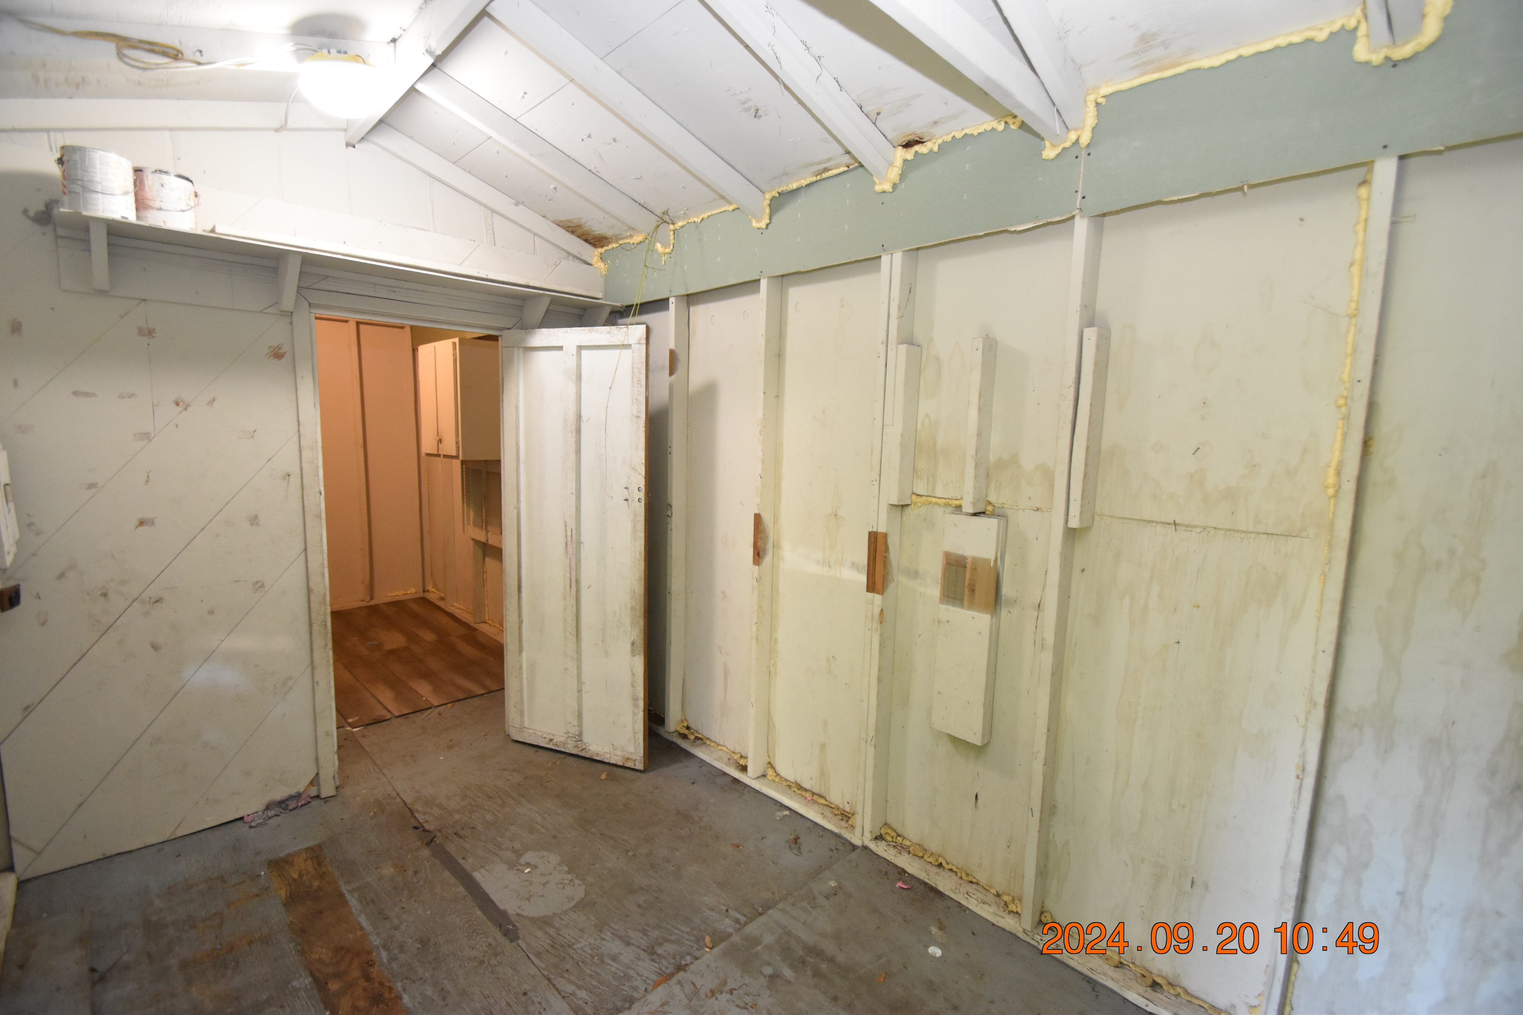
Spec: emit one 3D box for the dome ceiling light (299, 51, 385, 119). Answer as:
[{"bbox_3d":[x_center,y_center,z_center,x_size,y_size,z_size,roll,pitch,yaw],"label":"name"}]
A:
[{"bbox_3d":[-1.281,-1.274,1.957,0.240,0.125,0.240,-18,18,-41],"label":"dome ceiling light"}]

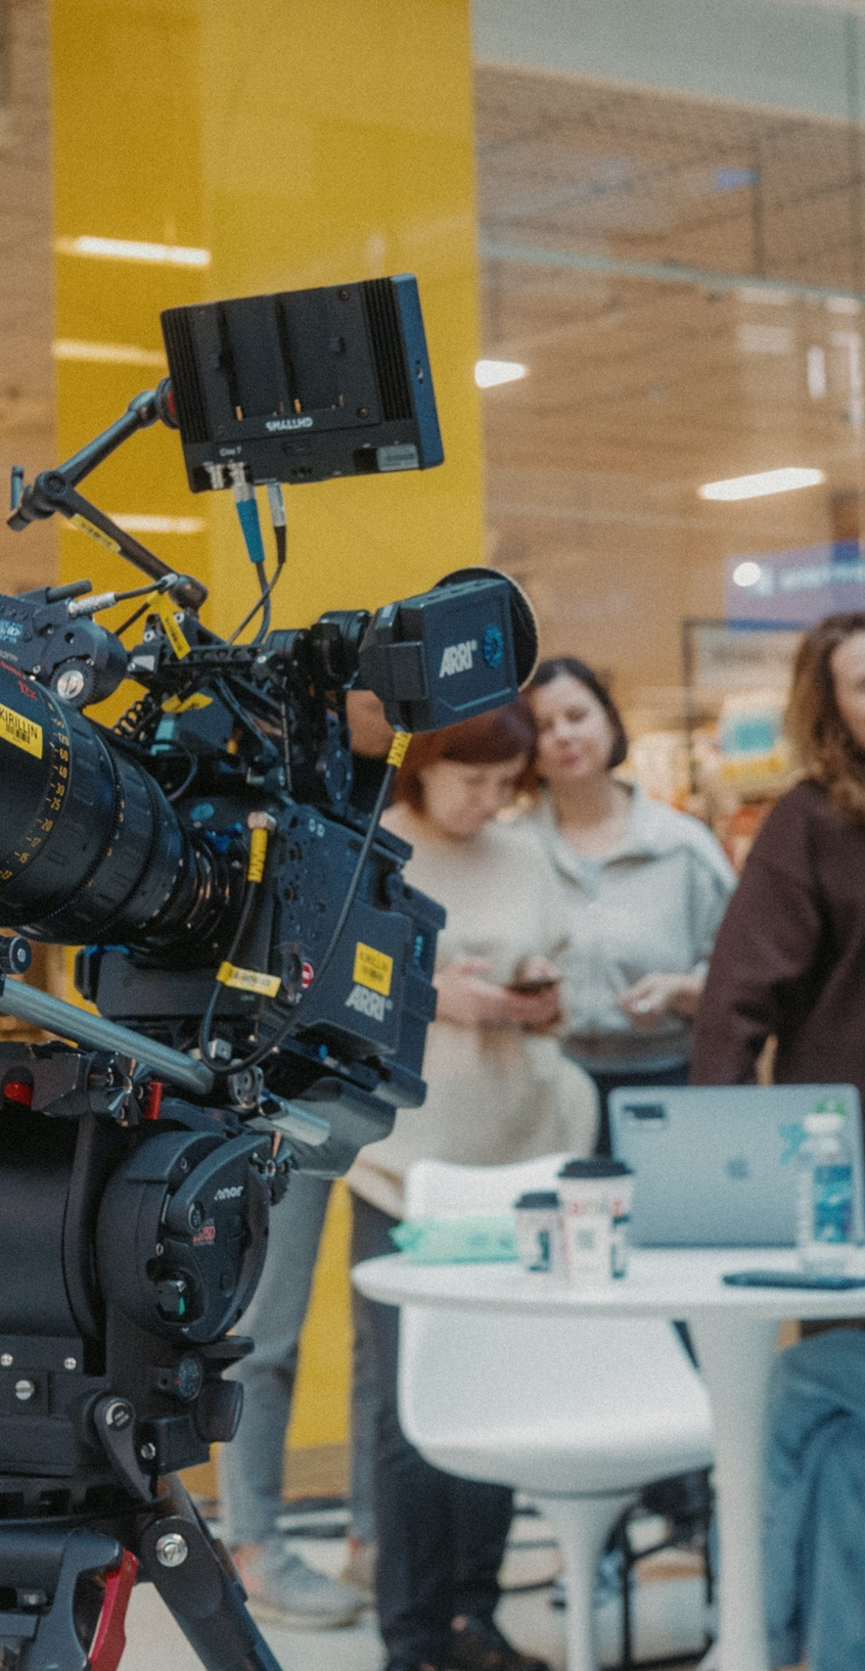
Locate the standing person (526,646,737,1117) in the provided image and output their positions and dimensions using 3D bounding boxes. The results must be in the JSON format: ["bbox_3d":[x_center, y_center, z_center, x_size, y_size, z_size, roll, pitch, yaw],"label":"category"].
[{"bbox_3d":[0.332,0.511,4.888,0.460,1.630,0.340,-2,-3,20],"label":"standing person"}]

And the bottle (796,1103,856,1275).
[{"bbox_3d":[0.460,0.409,3.266,0.067,0.202,0.067,-1,-3,0],"label":"bottle"}]

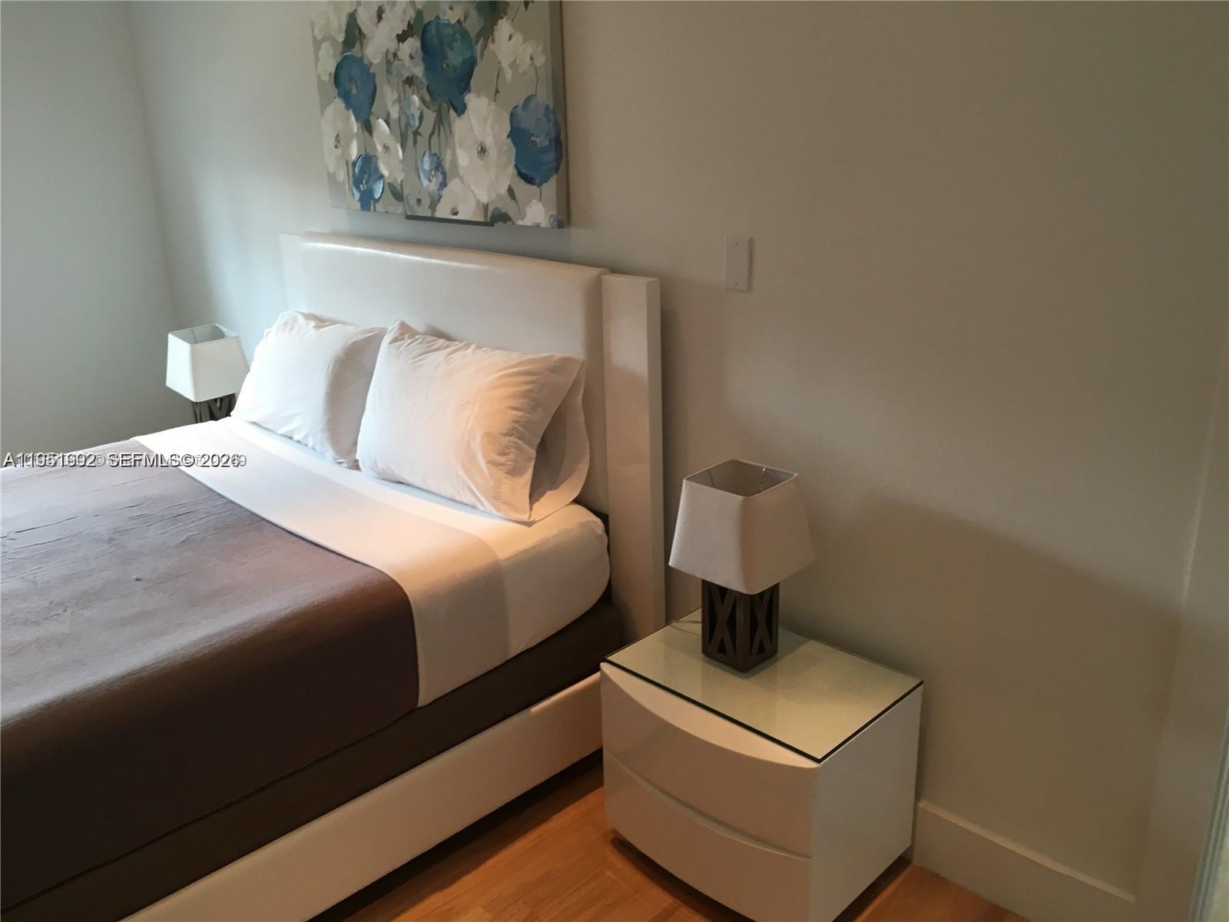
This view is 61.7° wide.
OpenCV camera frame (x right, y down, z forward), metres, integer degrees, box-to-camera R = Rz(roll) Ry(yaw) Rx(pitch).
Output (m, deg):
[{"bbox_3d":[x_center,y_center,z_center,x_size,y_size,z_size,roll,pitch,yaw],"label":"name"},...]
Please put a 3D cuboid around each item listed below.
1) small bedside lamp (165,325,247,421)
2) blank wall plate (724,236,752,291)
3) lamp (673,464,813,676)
[{"bbox_3d":[-1.407,-0.245,3.599,0.223,0.395,0.223,-18,24,-42],"label":"small bedside lamp"},{"bbox_3d":[0.260,-0.414,2.170,0.070,0.115,0.006,16,25,42],"label":"blank wall plate"},{"bbox_3d":[0.260,0.218,2.107,0.223,0.390,0.223,-18,24,-42],"label":"lamp"}]

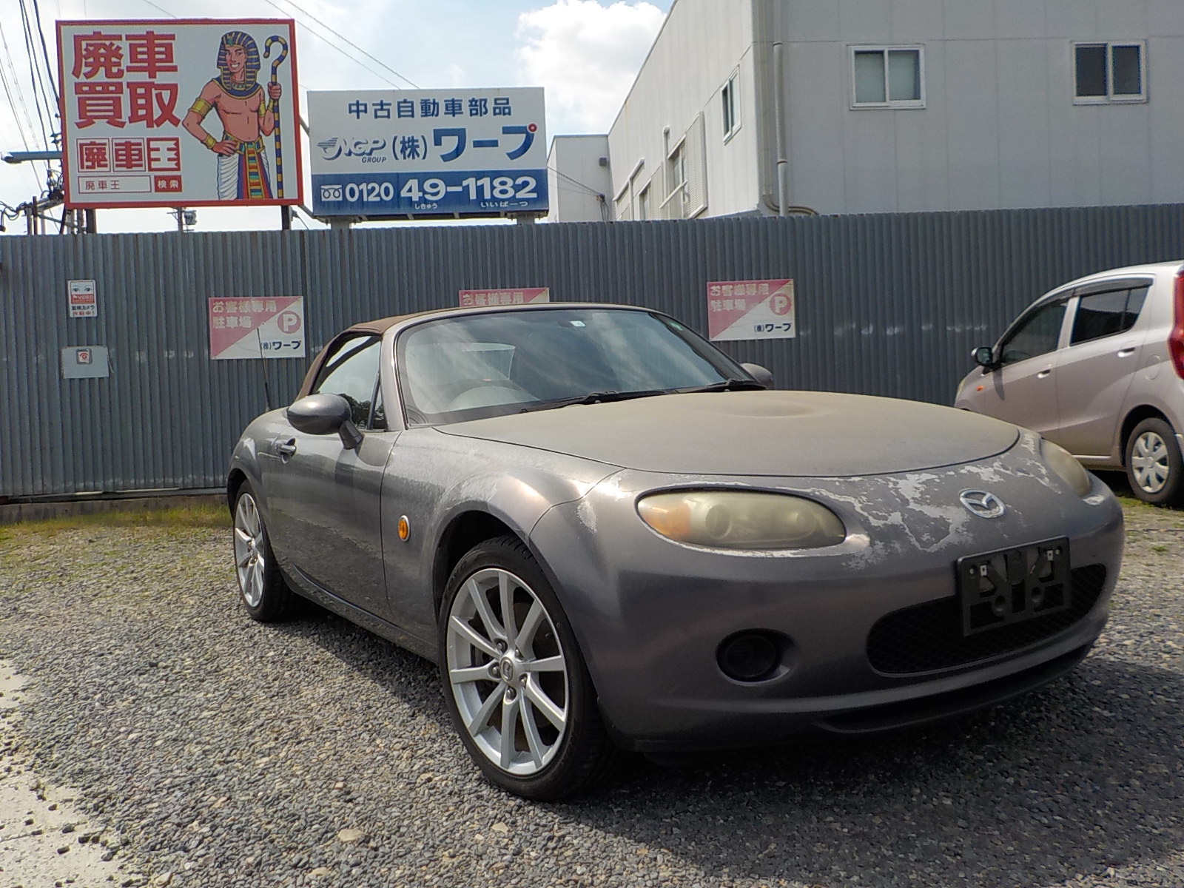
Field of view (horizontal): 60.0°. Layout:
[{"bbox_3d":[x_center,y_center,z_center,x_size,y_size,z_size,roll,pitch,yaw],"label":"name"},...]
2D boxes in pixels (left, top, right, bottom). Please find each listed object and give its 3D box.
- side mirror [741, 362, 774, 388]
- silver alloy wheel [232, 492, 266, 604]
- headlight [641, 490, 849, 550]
[{"bbox_3d":[0.642,-0.230,4.123,0.235,0.175,0.150,-6,5,-32],"label":"side mirror"},{"bbox_3d":[-1.382,0.444,4.387,0.170,0.472,0.472,-4,4,-32],"label":"silver alloy wheel"},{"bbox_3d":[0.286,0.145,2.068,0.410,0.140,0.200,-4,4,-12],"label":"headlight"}]

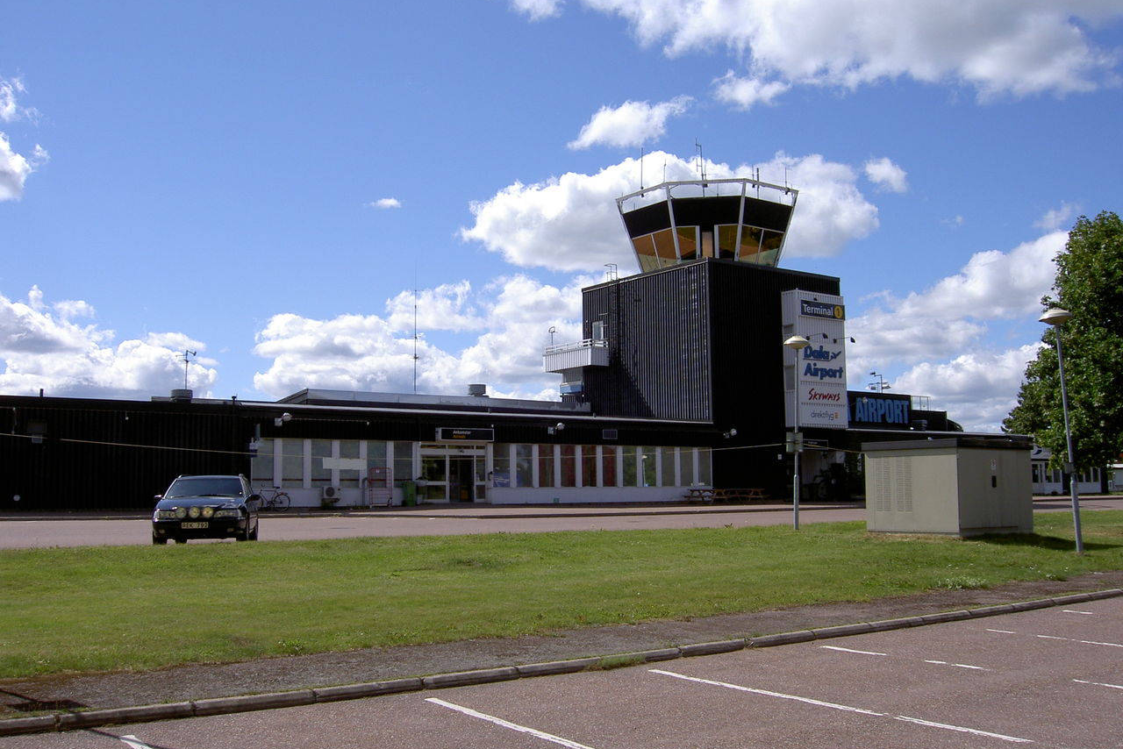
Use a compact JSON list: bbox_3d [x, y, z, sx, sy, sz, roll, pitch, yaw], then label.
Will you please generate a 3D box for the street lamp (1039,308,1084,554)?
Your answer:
[{"bbox_3d":[10.406,1.141,22.668,0.640,5.040,0.640,2,-8,-37],"label":"street lamp"}]

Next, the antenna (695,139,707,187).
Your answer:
[{"bbox_3d":[8.726,-13.147,68.776,0.600,3.004,0.400,4,-8,-37],"label":"antenna"}]

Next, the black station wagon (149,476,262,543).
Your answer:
[{"bbox_3d":[-7.301,2.819,23.069,1.770,1.450,4.720,1,-6,-12],"label":"black station wagon"}]

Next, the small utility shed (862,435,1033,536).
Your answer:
[{"bbox_3d":[9.463,2.758,26.938,3.200,2.220,2.630,4,-8,-37],"label":"small utility shed"}]

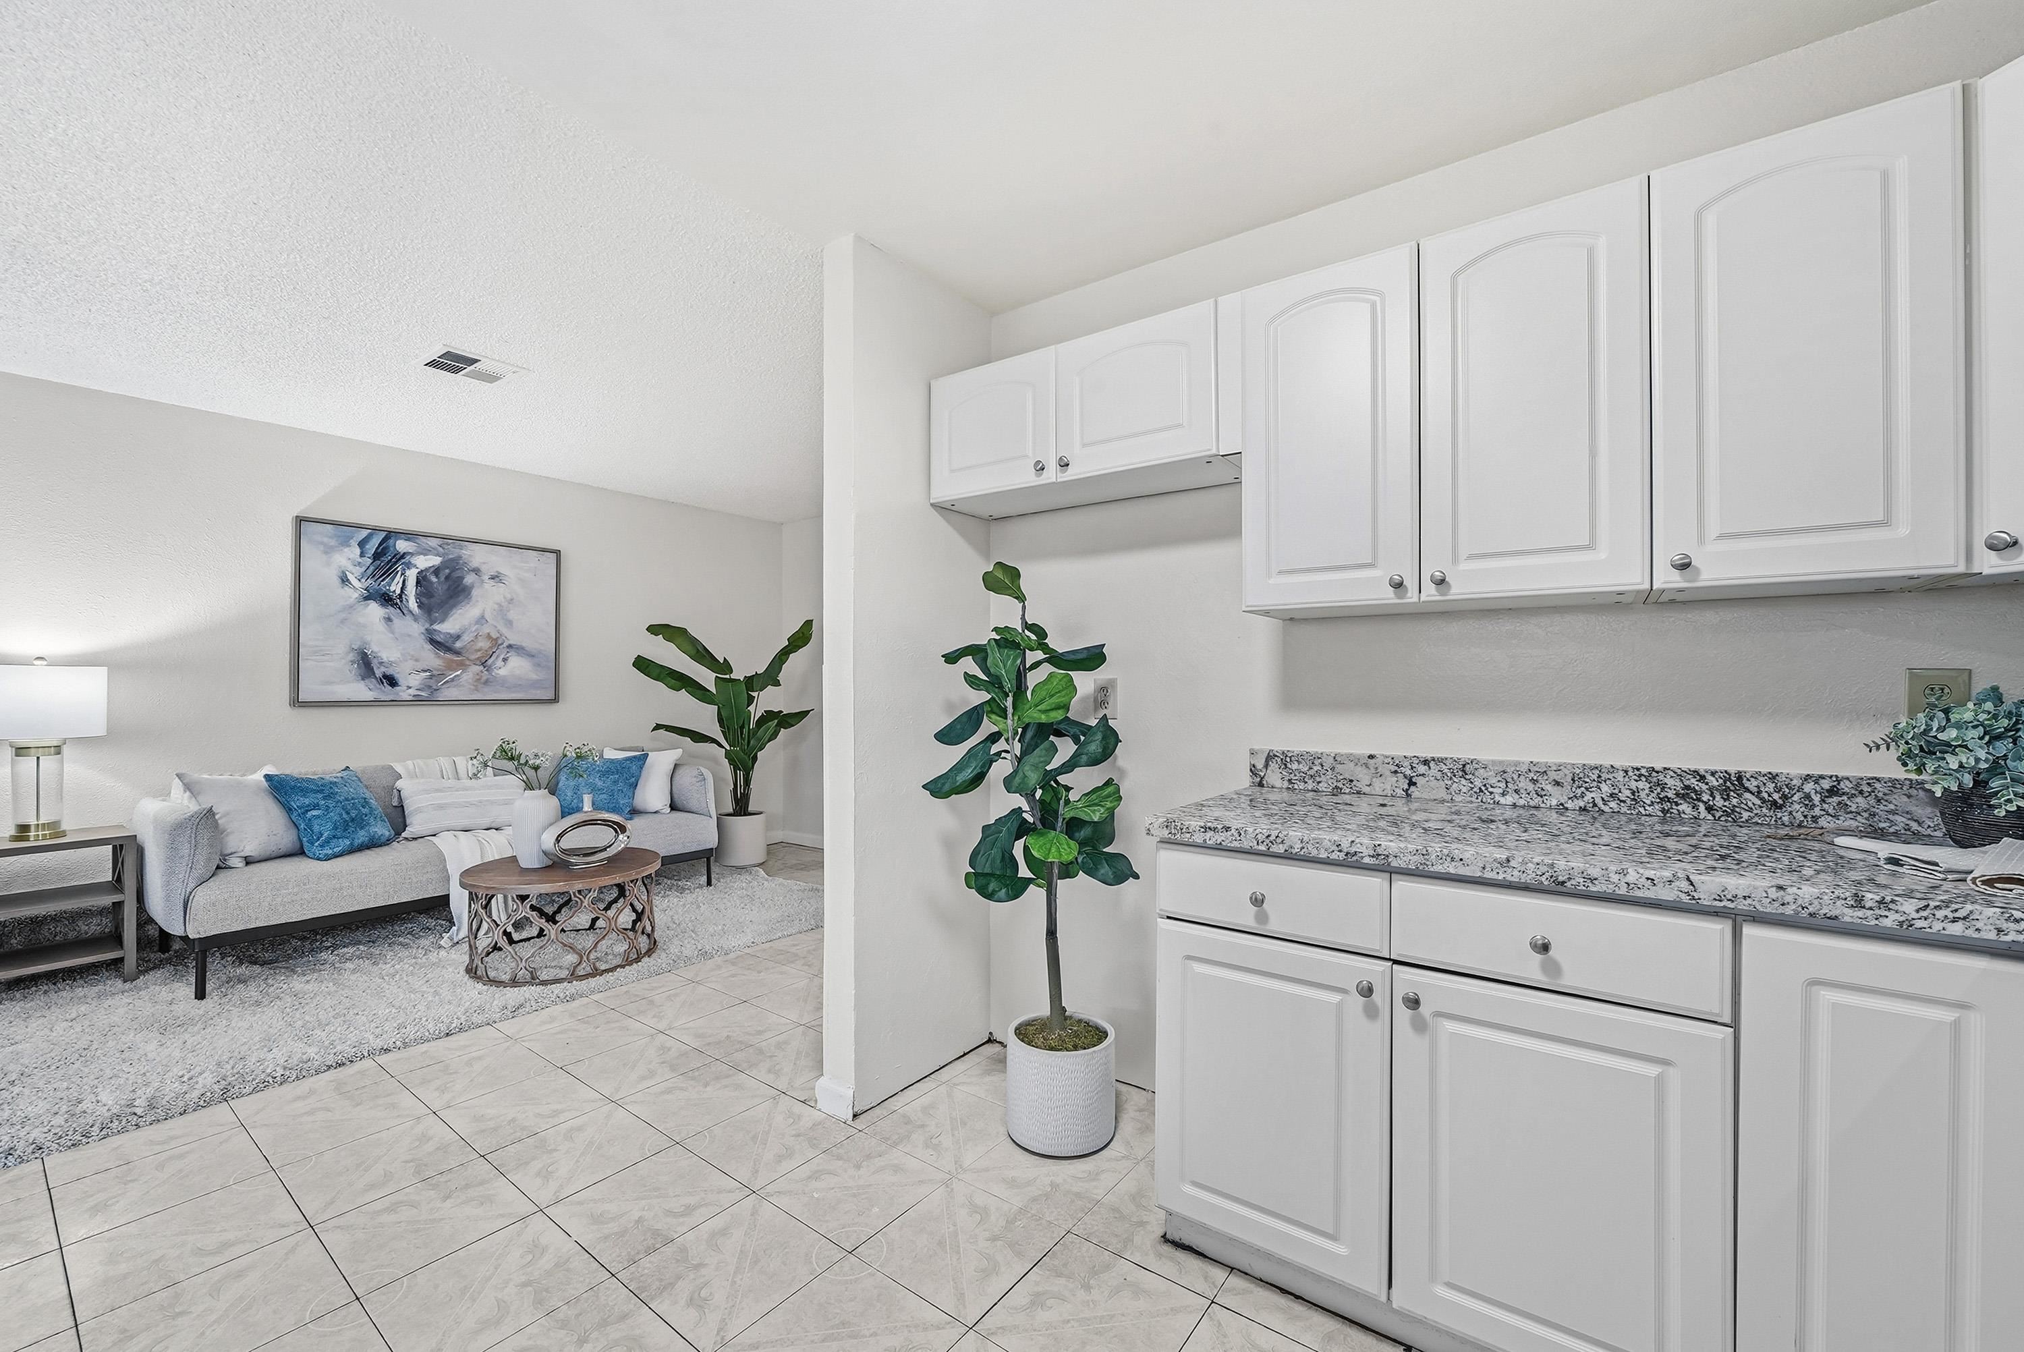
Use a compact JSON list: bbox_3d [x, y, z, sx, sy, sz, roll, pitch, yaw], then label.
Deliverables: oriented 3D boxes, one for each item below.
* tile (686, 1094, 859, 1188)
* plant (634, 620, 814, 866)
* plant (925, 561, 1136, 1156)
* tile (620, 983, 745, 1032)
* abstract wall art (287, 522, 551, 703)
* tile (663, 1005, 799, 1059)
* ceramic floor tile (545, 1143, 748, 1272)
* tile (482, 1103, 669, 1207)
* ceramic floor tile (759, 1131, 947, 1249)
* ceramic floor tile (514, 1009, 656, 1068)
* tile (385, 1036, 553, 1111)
[{"bbox_3d":[-0.629,1.209,2.057,0.325,0.010,0.325,0,-1,37],"label":"tile"},{"bbox_3d":[-1.885,0.442,5.267,0.780,1.620,1.020,0,-1,37],"label":"plant"},{"bbox_3d":[0.049,0.454,2.127,0.570,1.530,0.520,0,0,0],"label":"plant"},{"bbox_3d":[-1.219,1.222,2.902,0.325,0.010,0.325,0,-1,37],"label":"tile"},{"bbox_3d":[-3.112,-0.303,4.304,0.045,0.930,1.220,-1,-2,40],"label":"abstract wall art"},{"bbox_3d":[-0.973,1.232,2.747,0.331,0.010,0.331,0,-1,37],"label":"tile"},{"bbox_3d":[-0.823,1.202,1.795,0.325,0.010,0.325,0,-1,37],"label":"ceramic floor tile"},{"bbox_3d":[-1.100,1.220,2.015,0.330,0.010,0.330,0,0,37],"label":"tile"},{"bbox_3d":[-0.373,1.225,1.890,0.331,0.010,0.331,0,-1,37],"label":"ceramic floor tile"},{"bbox_3d":[-1.427,1.223,2.658,0.330,0.010,0.330,0,0,37],"label":"ceramic floor tile"},{"bbox_3d":[-1.628,1.221,2.404,0.330,0.010,0.330,0,0,37],"label":"tile"}]

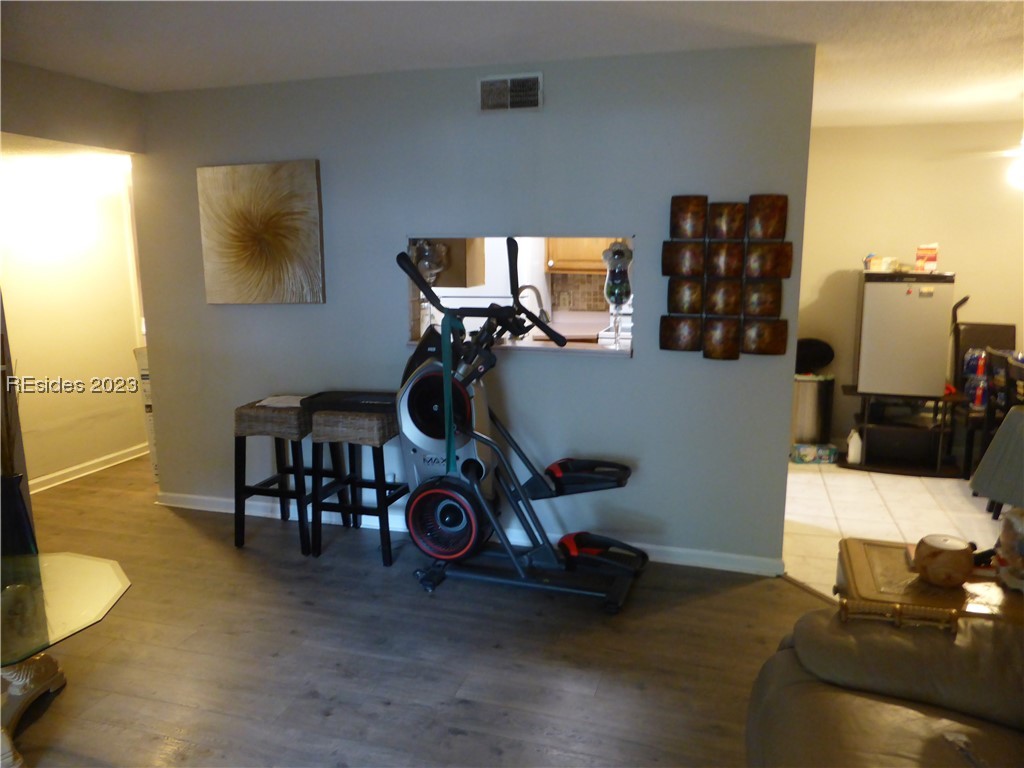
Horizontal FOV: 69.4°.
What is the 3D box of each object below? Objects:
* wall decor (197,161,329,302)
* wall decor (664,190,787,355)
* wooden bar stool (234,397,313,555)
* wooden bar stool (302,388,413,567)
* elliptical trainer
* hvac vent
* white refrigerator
[{"bbox_3d":[-1.399,-0.820,4.109,0.750,0.760,0.045,3,10,16],"label":"wall decor"},{"bbox_3d":[0.984,-0.491,3.434,0.574,0.755,0.050,3,10,16],"label":"wall decor"},{"bbox_3d":[-1.192,0.468,4.012,0.435,0.770,0.440,3,10,16],"label":"wooden bar stool"},{"bbox_3d":[-0.756,0.489,3.883,0.435,0.770,0.440,3,10,16],"label":"wooden bar stool"},{"bbox_3d":[0.074,0.131,3.446,1.180,1.620,0.640,3,10,16],"label":"elliptical trainer"},{"bbox_3d":[-0.013,-1.420,3.604,0.331,0.175,0.020,3,10,16],"label":"hvac vent"},{"bbox_3d":[2.776,-0.380,5.339,0.548,0.852,0.510,3,10,16],"label":"white refrigerator"}]

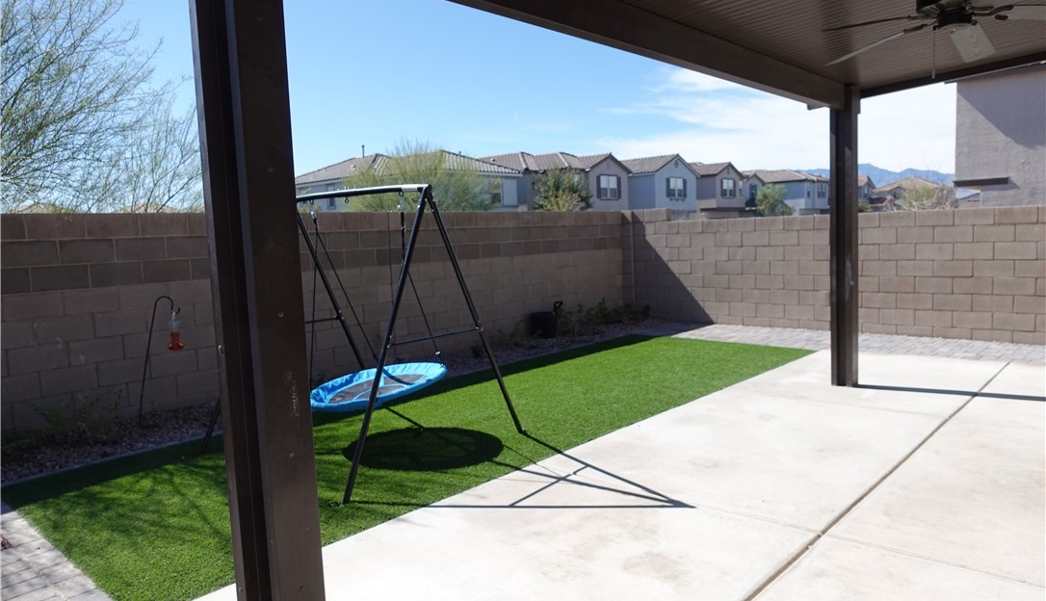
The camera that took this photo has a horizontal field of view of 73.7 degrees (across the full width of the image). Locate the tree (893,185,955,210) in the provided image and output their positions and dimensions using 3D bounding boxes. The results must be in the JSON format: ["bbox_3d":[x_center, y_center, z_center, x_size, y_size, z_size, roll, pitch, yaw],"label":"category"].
[{"bbox_3d":[13.932,-2.716,24.054,2.100,2.800,2.100,1,6,30],"label":"tree"}]

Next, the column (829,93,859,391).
[{"bbox_3d":[2.821,-0.533,6.104,0.178,2.580,0.165,3,7,43],"label":"column"}]

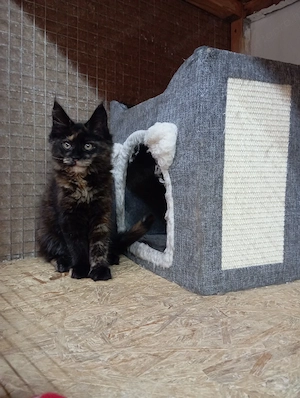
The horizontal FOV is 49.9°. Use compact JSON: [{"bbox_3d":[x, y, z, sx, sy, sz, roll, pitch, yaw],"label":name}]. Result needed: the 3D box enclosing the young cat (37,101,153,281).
[{"bbox_3d":[-0.102,-0.021,0.652,0.230,0.320,0.205,0,5,-21],"label":"young cat"}]

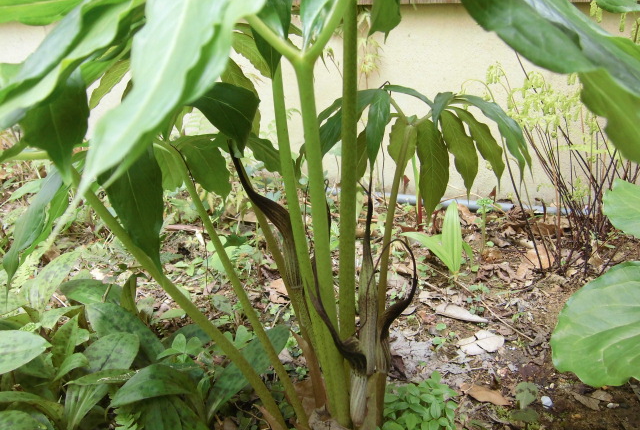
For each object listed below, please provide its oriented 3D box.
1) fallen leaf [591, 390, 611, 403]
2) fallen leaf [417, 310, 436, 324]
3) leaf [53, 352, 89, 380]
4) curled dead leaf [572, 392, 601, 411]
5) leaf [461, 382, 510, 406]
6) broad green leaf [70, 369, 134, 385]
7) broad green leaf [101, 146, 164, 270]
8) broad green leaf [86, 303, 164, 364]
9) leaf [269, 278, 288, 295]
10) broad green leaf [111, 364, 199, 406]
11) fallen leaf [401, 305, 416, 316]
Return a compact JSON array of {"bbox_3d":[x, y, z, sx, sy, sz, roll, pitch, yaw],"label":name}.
[{"bbox_3d":[0.416,0.269,0.710,0.026,0.010,0.025,8,20,24],"label":"fallen leaf"},{"bbox_3d":[0.164,0.156,0.738,0.034,0.008,0.025,13,23,35],"label":"fallen leaf"},{"bbox_3d":[-0.345,0.210,0.665,0.052,0.018,0.028,-33,14,11],"label":"leaf"},{"bbox_3d":[0.309,0.216,0.557,0.016,0.010,0.036,-11,21,-29],"label":"curled dead leaf"},{"bbox_3d":[0.195,0.210,0.567,0.060,0.012,0.024,10,21,27],"label":"leaf"},{"bbox_3d":[-0.231,0.171,0.505,0.070,0.015,0.028,-6,19,-17],"label":"broad green leaf"},{"bbox_3d":[-0.204,-0.010,0.520,0.063,0.140,0.032,0,19,0],"label":"broad green leaf"},{"bbox_3d":[-0.238,0.144,0.585,0.145,0.040,0.062,13,23,35],"label":"broad green leaf"},{"bbox_3d":[-0.090,0.156,1.048,0.045,0.012,0.038,14,23,37],"label":"leaf"},{"bbox_3d":[-0.213,0.218,0.625,0.104,0.022,0.042,-14,20,-6],"label":"broad green leaf"},{"bbox_3d":[0.176,0.190,0.954,0.043,0.010,0.020,-12,21,-32],"label":"fallen leaf"}]

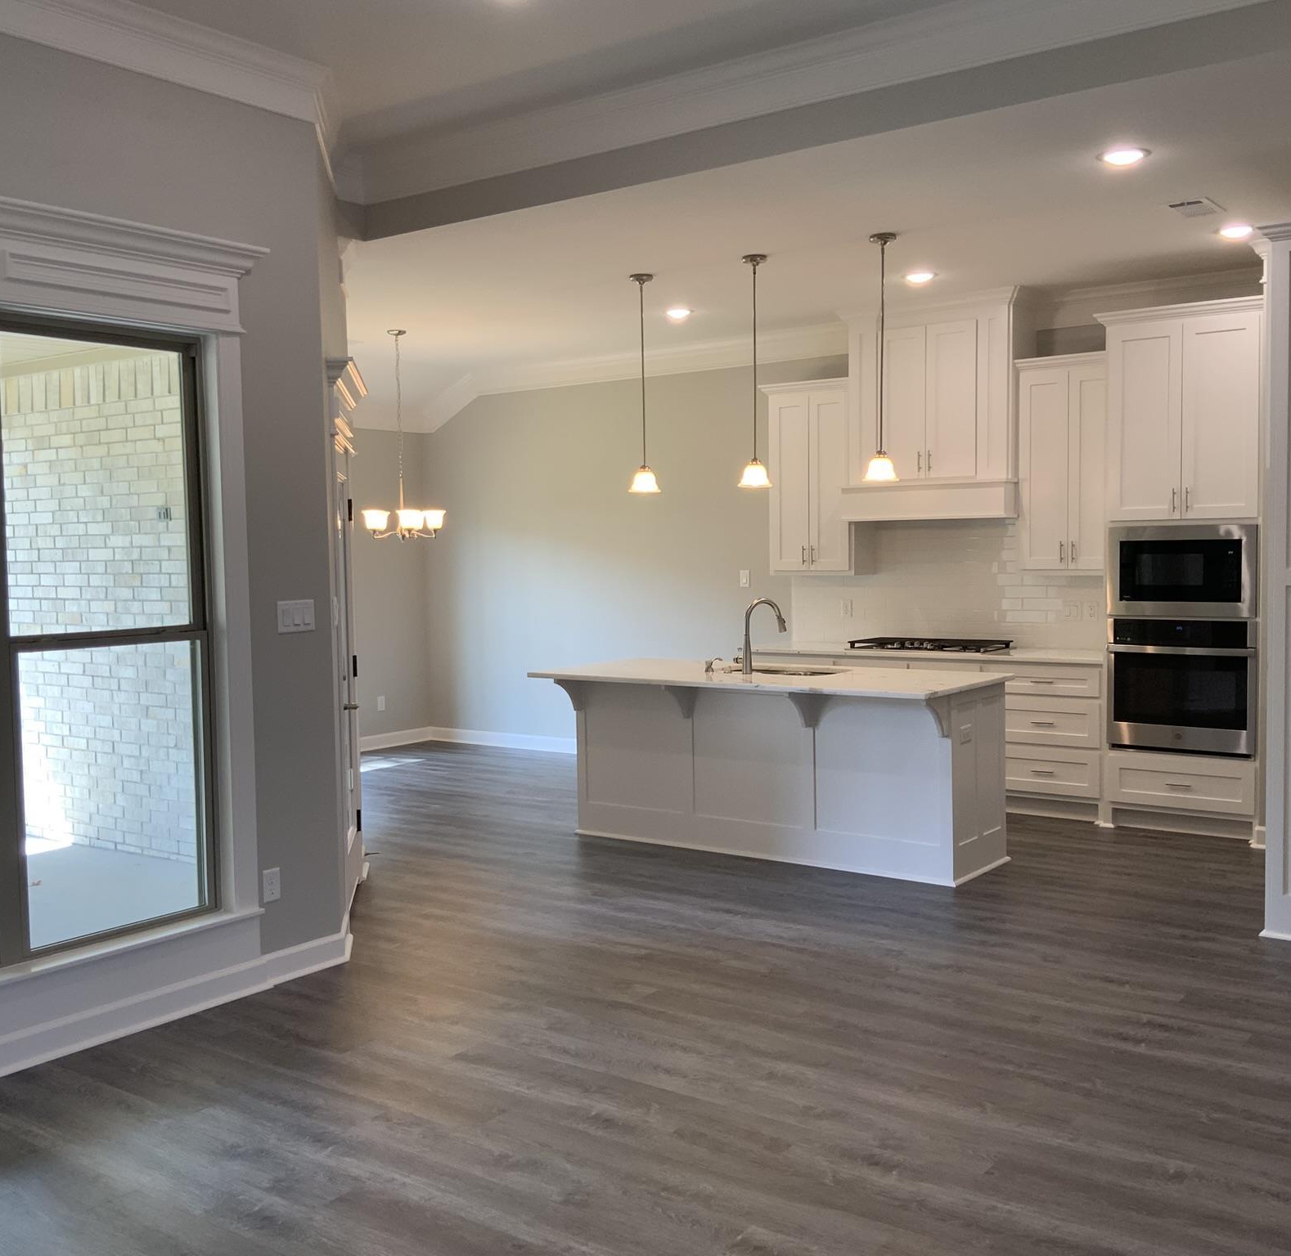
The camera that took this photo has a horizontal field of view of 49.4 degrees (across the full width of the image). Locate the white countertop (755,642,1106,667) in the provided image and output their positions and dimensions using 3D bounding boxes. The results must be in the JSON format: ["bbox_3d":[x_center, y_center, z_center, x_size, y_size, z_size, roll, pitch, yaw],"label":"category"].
[{"bbox_3d":[1.767,0.167,8.577,2.281,0.031,0.644,2,4,37],"label":"white countertop"}]

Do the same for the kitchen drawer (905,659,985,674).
[{"bbox_3d":[1.903,0.269,8.414,0.443,0.159,0.514,2,4,37],"label":"kitchen drawer"}]

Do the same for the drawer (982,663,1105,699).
[{"bbox_3d":[2.365,0.282,8.070,0.672,0.159,0.514,2,4,37],"label":"drawer"}]

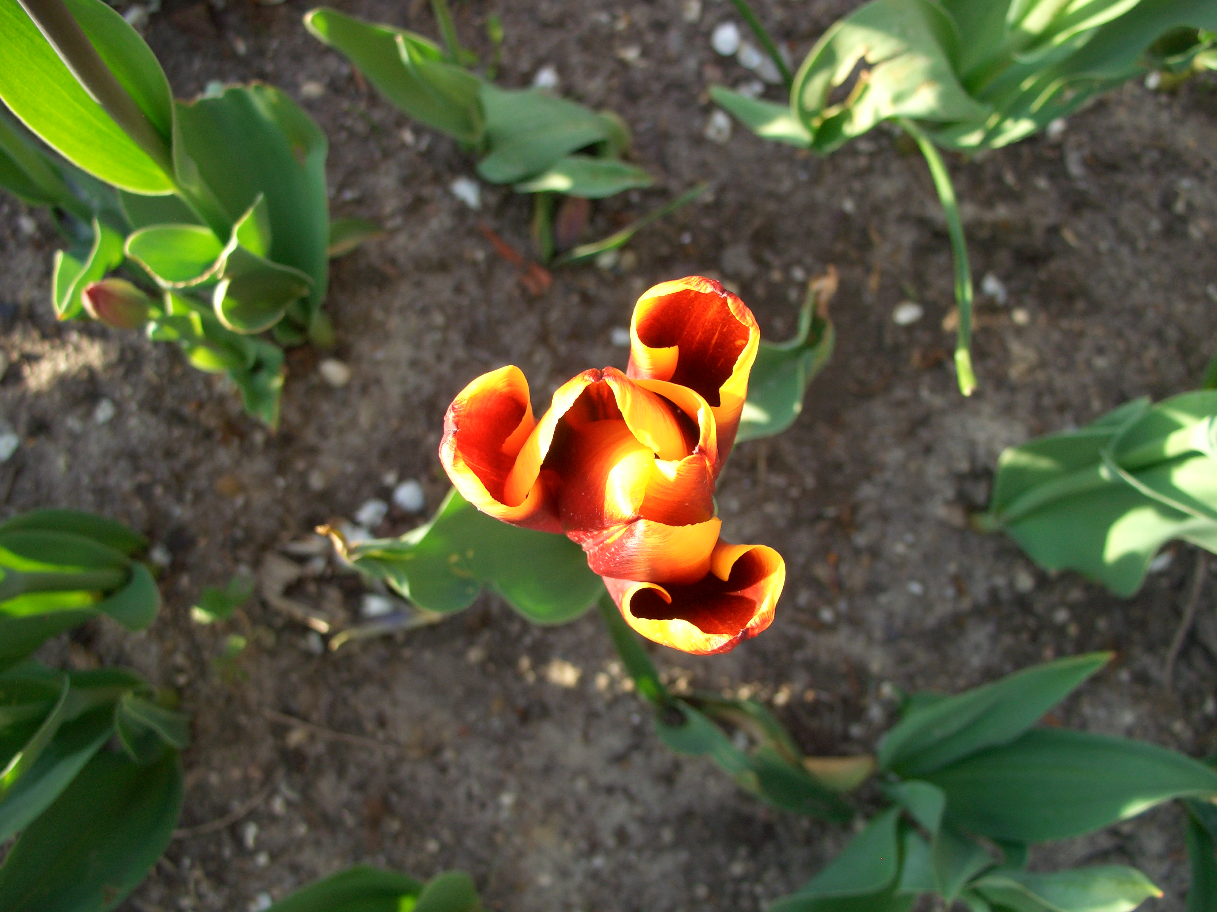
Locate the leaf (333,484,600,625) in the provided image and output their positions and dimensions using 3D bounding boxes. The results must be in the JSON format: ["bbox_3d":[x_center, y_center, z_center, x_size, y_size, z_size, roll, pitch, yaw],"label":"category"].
[{"bbox_3d":[-0.055,0.041,0.500,0.120,0.045,0.062,-5,75,8],"label":"leaf"}]

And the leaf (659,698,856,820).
[{"bbox_3d":[0.075,0.159,0.607,0.112,0.038,0.040,27,78,9],"label":"leaf"}]

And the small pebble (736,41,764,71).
[{"bbox_3d":[0.092,-0.260,0.754,0.016,0.011,0.019,-22,81,-4],"label":"small pebble"}]

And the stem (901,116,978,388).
[{"bbox_3d":[0.182,-0.111,0.640,0.022,0.020,0.162,-9,76,-2],"label":"stem"}]

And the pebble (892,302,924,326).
[{"bbox_3d":[0.176,-0.083,0.681,0.018,0.009,0.013,-6,76,1],"label":"pebble"}]

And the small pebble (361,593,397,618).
[{"bbox_3d":[-0.137,0.089,0.690,0.020,0.011,0.014,3,80,0],"label":"small pebble"}]

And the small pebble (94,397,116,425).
[{"bbox_3d":[-0.308,-0.028,0.710,0.011,0.008,0.016,17,80,2],"label":"small pebble"}]

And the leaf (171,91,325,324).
[{"bbox_3d":[-0.186,-0.130,0.605,0.070,0.160,0.038,4,62,-7],"label":"leaf"}]

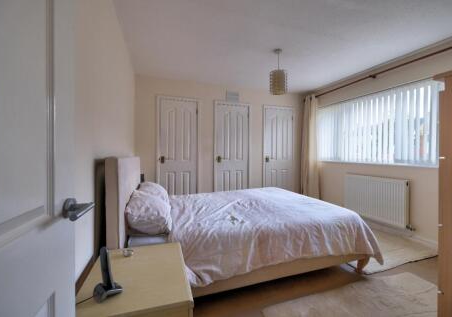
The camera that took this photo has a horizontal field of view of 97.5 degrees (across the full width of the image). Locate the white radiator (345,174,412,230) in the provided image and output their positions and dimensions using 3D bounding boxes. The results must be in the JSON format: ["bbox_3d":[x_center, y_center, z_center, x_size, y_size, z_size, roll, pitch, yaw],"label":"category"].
[{"bbox_3d":[2.129,0.568,2.866,0.100,0.594,0.843,0,0,-18],"label":"white radiator"}]

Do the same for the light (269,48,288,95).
[{"bbox_3d":[0.669,-1.097,2.528,0.216,0.590,0.216,0,0,0],"label":"light"}]

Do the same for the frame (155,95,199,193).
[{"bbox_3d":[-0.842,-0.018,3.501,0.727,2.085,0.080,0,0,-18],"label":"frame"}]

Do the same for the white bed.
[{"bbox_3d":[0.129,0.512,2.087,2.125,1.025,1.430,0,0,-18],"label":"white bed"}]

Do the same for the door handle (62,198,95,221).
[{"bbox_3d":[-0.354,0.124,0.468,0.060,0.054,0.138,0,0,-18],"label":"door handle"}]

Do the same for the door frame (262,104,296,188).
[{"bbox_3d":[1.115,-0.018,4.137,0.790,2.085,0.080,0,0,-18],"label":"door frame"}]

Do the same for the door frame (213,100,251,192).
[{"bbox_3d":[0.129,-0.018,3.817,0.753,2.085,0.080,0,0,-18],"label":"door frame"}]

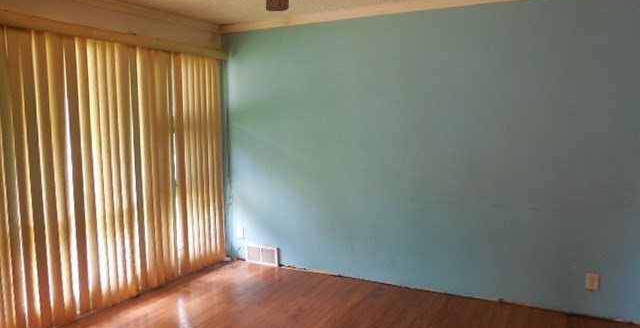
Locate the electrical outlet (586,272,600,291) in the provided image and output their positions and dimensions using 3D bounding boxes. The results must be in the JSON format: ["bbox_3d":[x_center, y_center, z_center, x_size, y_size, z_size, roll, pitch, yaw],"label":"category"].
[{"bbox_3d":[1.967,0.850,3.326,0.075,0.117,0.014,3,6,27],"label":"electrical outlet"}]

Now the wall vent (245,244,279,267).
[{"bbox_3d":[-0.591,0.923,4.646,0.370,0.172,0.030,3,6,27],"label":"wall vent"}]

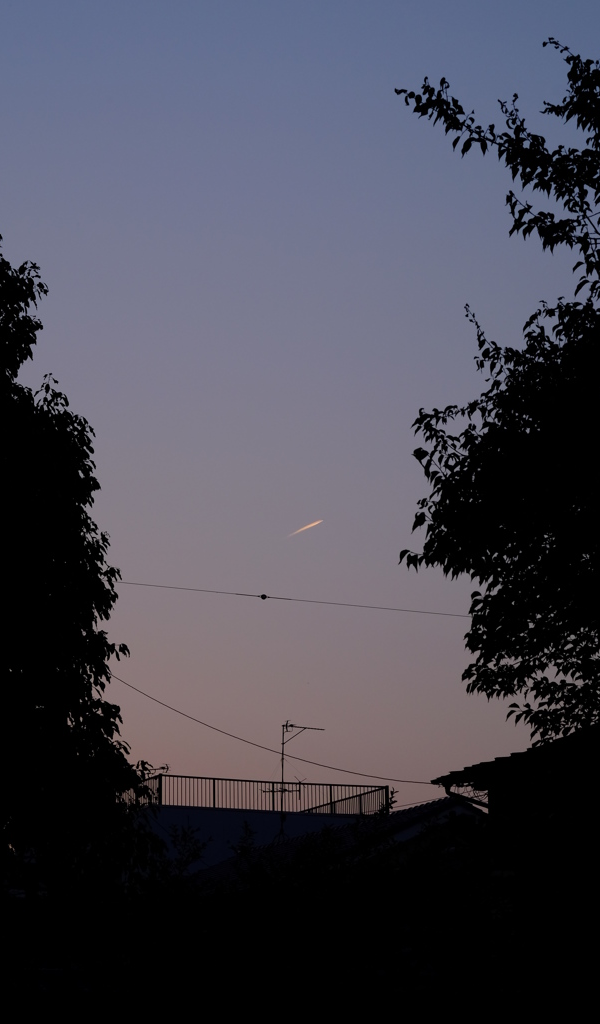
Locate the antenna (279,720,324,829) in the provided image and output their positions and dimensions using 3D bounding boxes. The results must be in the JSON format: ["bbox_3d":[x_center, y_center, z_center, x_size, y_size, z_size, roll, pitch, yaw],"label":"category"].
[{"bbox_3d":[0.063,6.208,55.478,1.200,2.650,0.420,9,-16,-32],"label":"antenna"}]

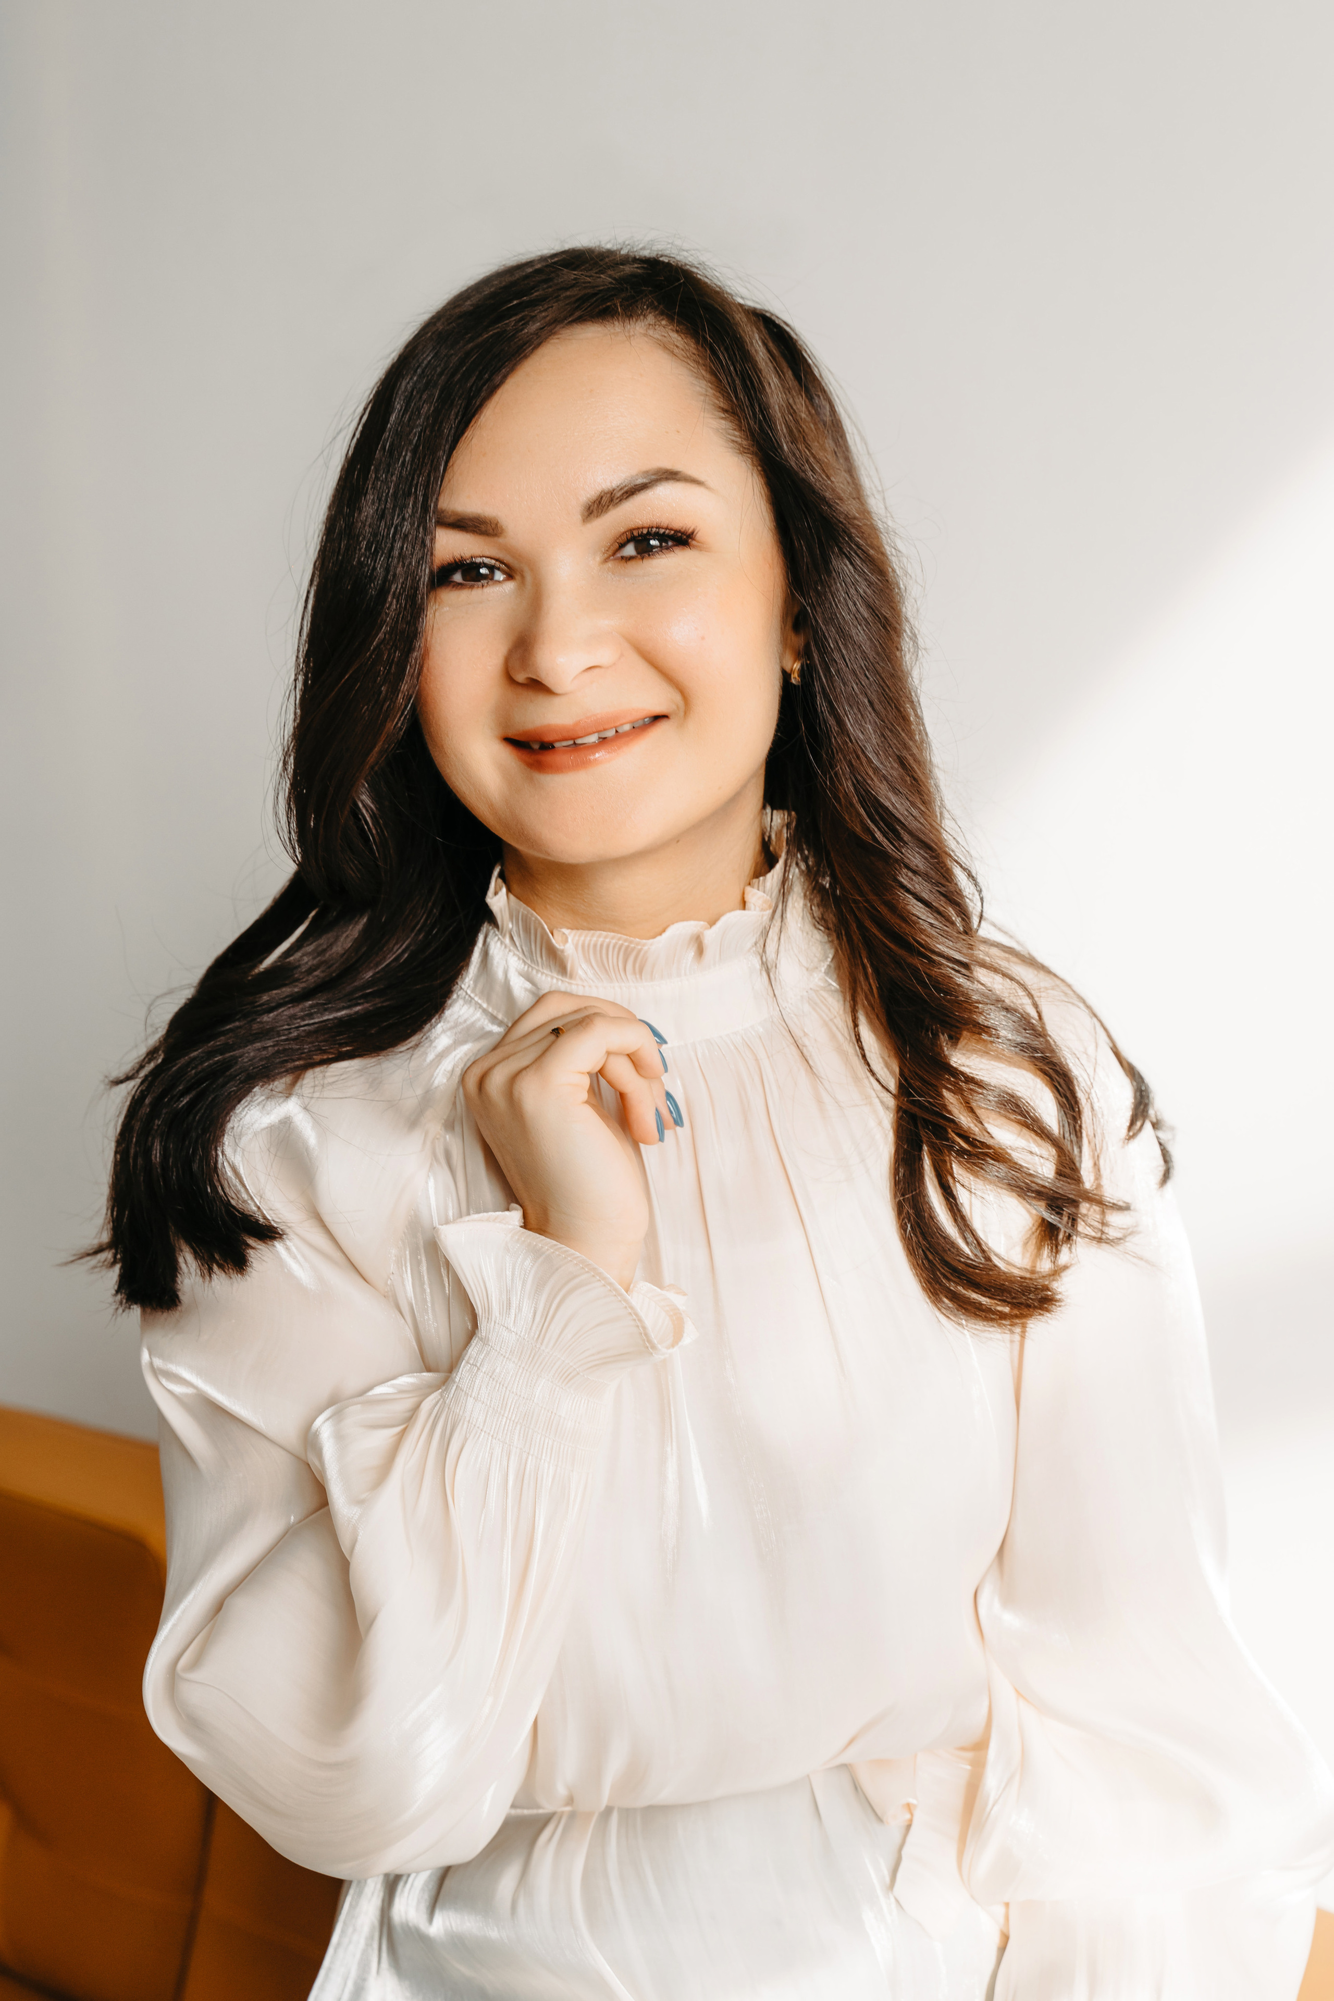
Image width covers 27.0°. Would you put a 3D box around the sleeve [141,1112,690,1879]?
[{"bbox_3d":[-0.091,0.180,1.015,0.200,0.280,0.190,0,2,0],"label":"sleeve"}]

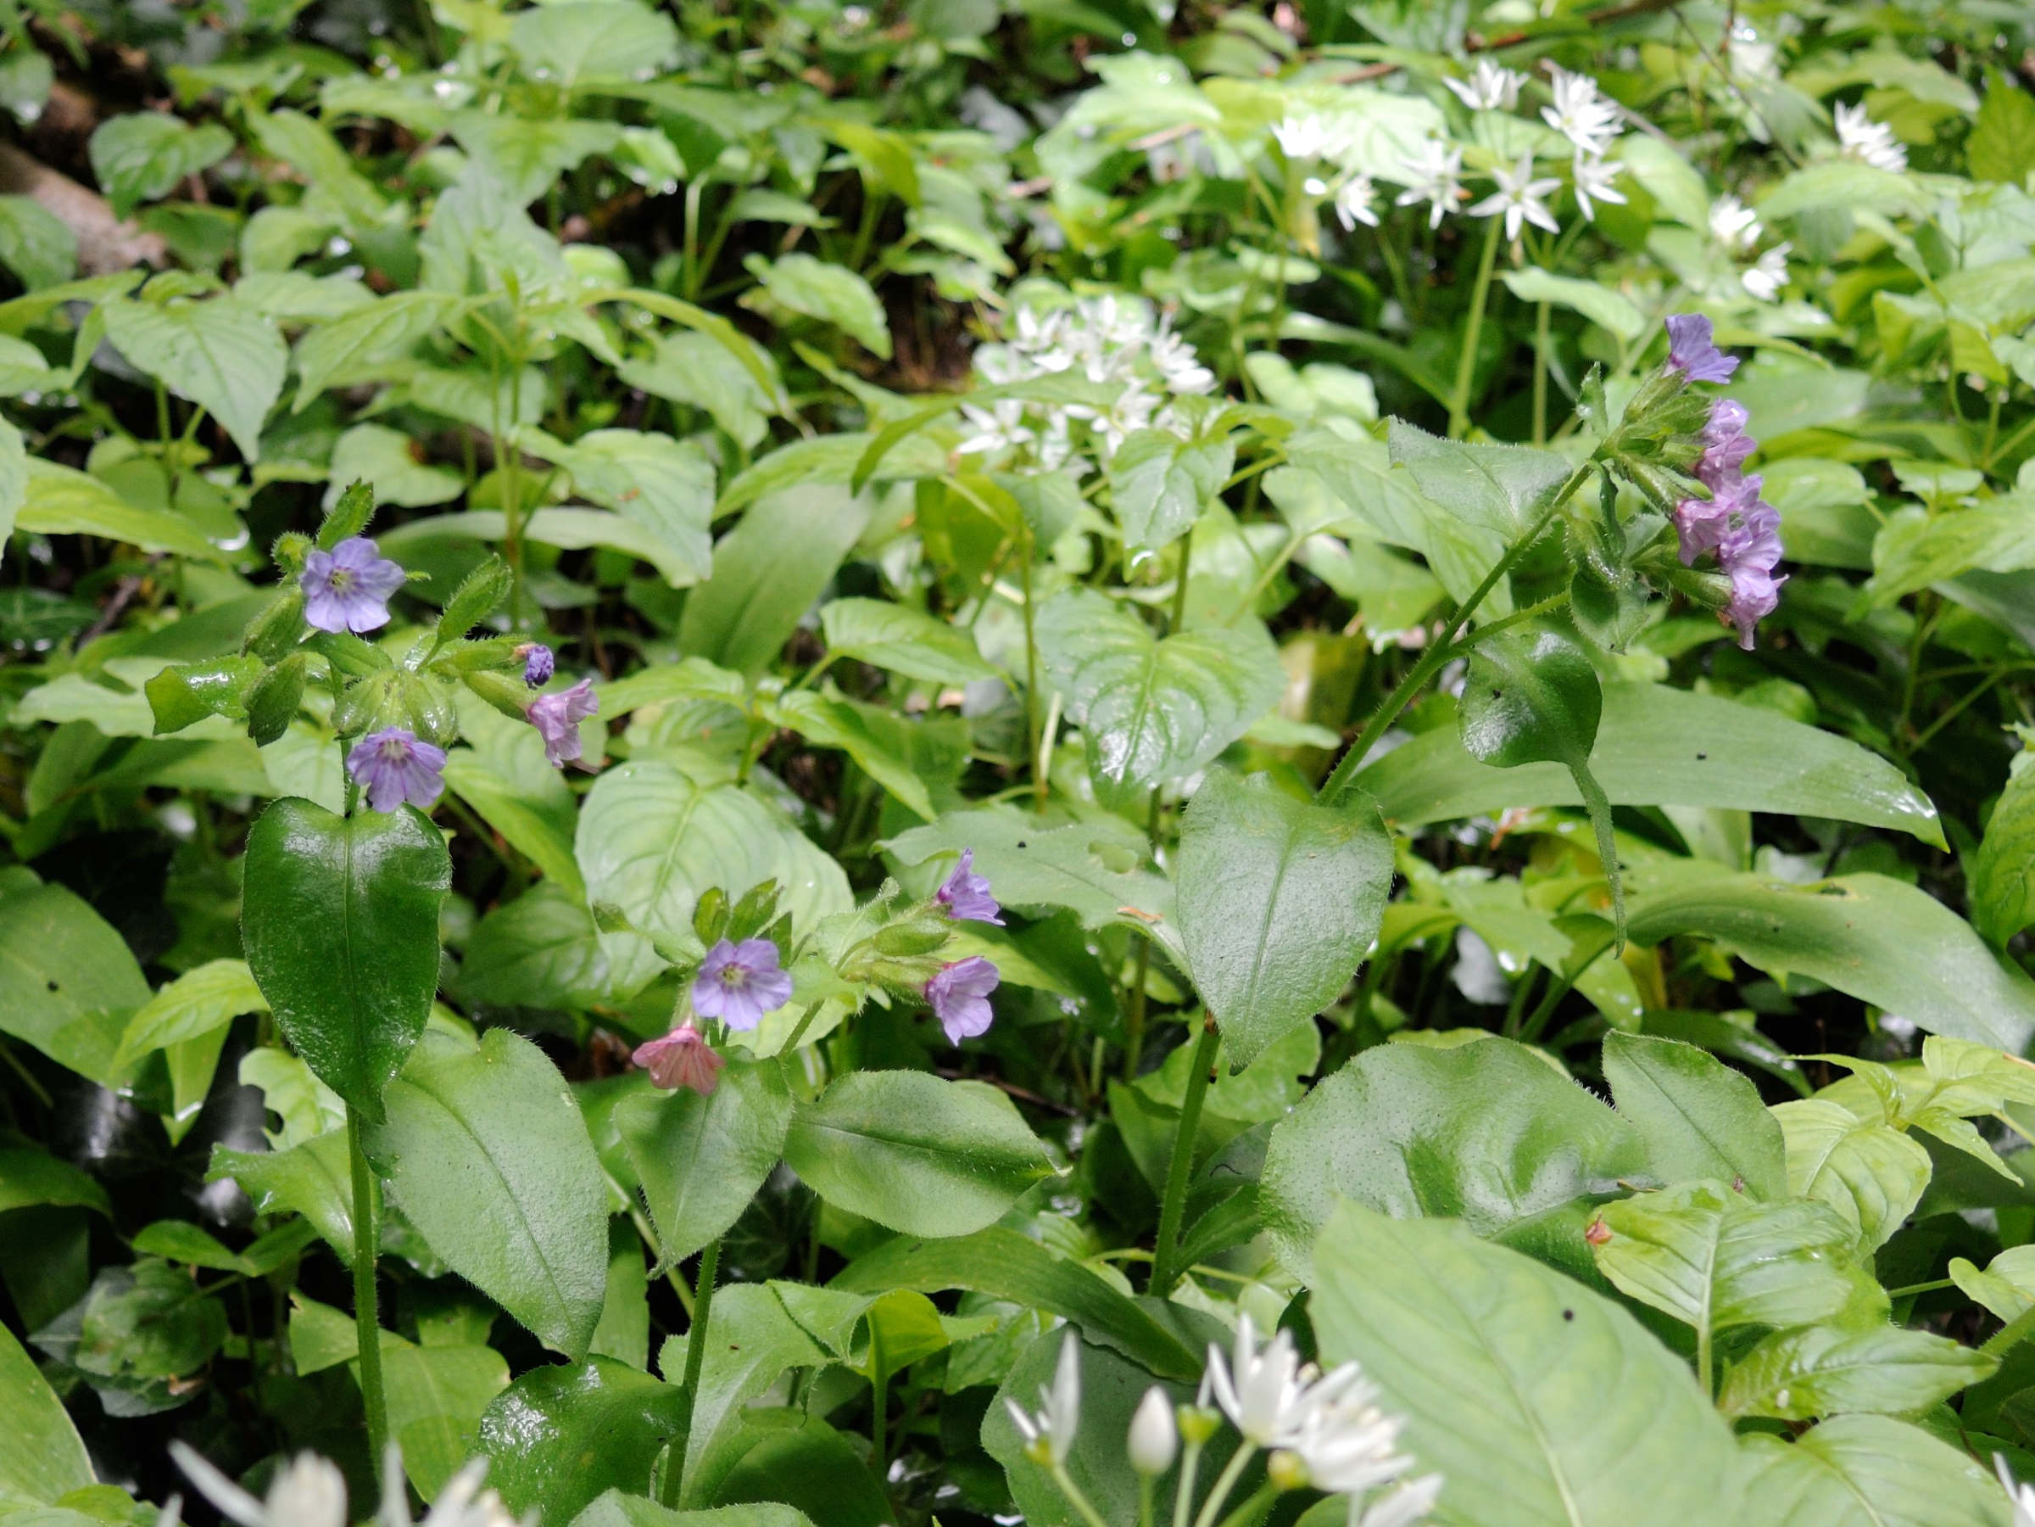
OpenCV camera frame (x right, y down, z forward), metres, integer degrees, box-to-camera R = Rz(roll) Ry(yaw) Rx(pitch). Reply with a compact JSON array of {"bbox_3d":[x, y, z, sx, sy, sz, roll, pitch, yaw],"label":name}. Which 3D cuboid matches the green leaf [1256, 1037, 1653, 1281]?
[{"bbox_3d":[0.080,0.072,0.299,0.071,0.018,0.050,-1,48,-4],"label":"green leaf"}]

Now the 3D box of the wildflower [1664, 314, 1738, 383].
[{"bbox_3d":[0.133,-0.081,0.320,0.010,0.016,0.016,-38,39,-6],"label":"wildflower"}]

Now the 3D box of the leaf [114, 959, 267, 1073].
[{"bbox_3d":[-0.165,0.050,0.330,0.036,0.010,0.018,-32,44,-18],"label":"leaf"}]

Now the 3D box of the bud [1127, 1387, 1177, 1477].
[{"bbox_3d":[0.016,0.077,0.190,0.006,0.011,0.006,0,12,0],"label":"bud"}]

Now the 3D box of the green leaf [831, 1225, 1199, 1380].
[{"bbox_3d":[0.000,0.095,0.290,0.064,0.017,0.020,16,45,6],"label":"green leaf"}]

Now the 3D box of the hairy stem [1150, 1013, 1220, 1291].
[{"bbox_3d":[0.029,0.068,0.285,0.004,0.049,0.004,11,15,-3],"label":"hairy stem"}]

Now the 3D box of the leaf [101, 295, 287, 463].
[{"bbox_3d":[-0.217,-0.102,0.435,0.040,0.012,0.048,-27,56,-24],"label":"leaf"}]

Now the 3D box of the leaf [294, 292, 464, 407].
[{"bbox_3d":[-0.173,-0.112,0.445,0.030,0.012,0.046,33,44,31],"label":"leaf"}]

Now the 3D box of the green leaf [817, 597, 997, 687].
[{"bbox_3d":[-0.025,-0.028,0.380,0.042,0.010,0.027,17,32,17],"label":"green leaf"}]

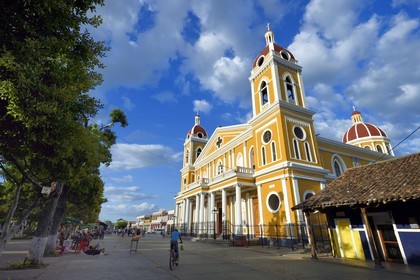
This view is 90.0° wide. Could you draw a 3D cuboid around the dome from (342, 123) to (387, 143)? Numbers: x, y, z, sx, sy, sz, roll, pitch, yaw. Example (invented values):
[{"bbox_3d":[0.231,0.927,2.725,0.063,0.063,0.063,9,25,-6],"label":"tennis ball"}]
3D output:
[{"bbox_3d":[53.152,-1.680,73.658,12.840,6.600,12.840,11,-25,-24],"label":"dome"}]

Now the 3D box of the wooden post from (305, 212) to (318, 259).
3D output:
[{"bbox_3d":[6.030,5.615,12.539,0.170,2.640,0.170,11,-25,-24],"label":"wooden post"}]

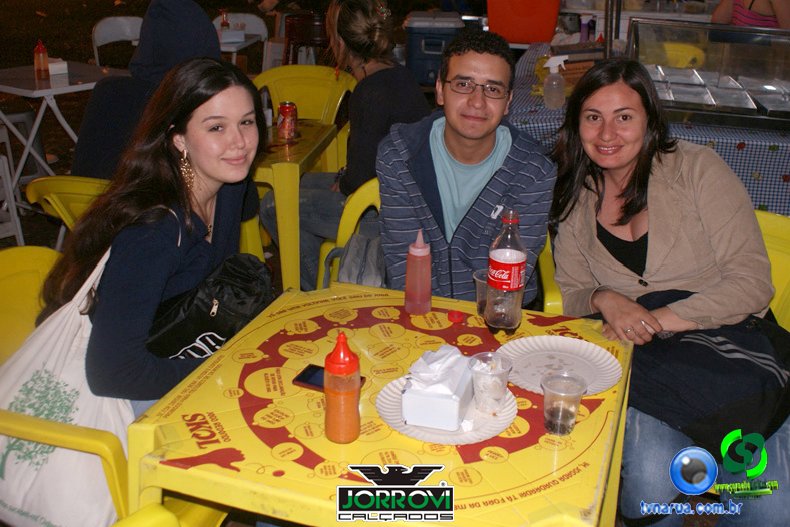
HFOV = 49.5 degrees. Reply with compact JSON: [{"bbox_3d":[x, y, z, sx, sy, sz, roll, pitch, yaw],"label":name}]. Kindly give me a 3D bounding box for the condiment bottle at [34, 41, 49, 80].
[{"bbox_3d":[-1.690,-0.972,4.090,0.064,0.182,0.064,7,22,18],"label":"condiment bottle"}]

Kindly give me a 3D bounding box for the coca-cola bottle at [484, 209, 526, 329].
[{"bbox_3d":[0.203,0.016,1.573,0.070,0.234,0.070,7,22,18],"label":"coca-cola bottle"}]

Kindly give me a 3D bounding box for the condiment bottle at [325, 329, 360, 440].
[{"bbox_3d":[-0.077,0.176,1.247,0.053,0.168,0.053,0,21,0],"label":"condiment bottle"}]

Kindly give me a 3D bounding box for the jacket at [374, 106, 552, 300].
[{"bbox_3d":[0.175,-0.110,2.090,0.460,0.570,0.310,5,22,11],"label":"jacket"}]

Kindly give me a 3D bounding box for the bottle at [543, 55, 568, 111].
[{"bbox_3d":[0.658,-0.740,3.500,0.105,0.220,0.085,0,21,0],"label":"bottle"}]

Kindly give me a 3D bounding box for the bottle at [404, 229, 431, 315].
[{"bbox_3d":[0.047,0.012,1.672,0.051,0.166,0.051,7,22,18],"label":"bottle"}]

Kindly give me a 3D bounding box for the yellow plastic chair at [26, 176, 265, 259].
[{"bbox_3d":[-0.680,0.045,2.710,0.570,0.780,0.560,3,21,8],"label":"yellow plastic chair"}]

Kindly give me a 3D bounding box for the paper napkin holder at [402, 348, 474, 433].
[{"bbox_3d":[0.072,0.186,1.320,0.085,0.080,0.120,7,22,18],"label":"paper napkin holder"}]

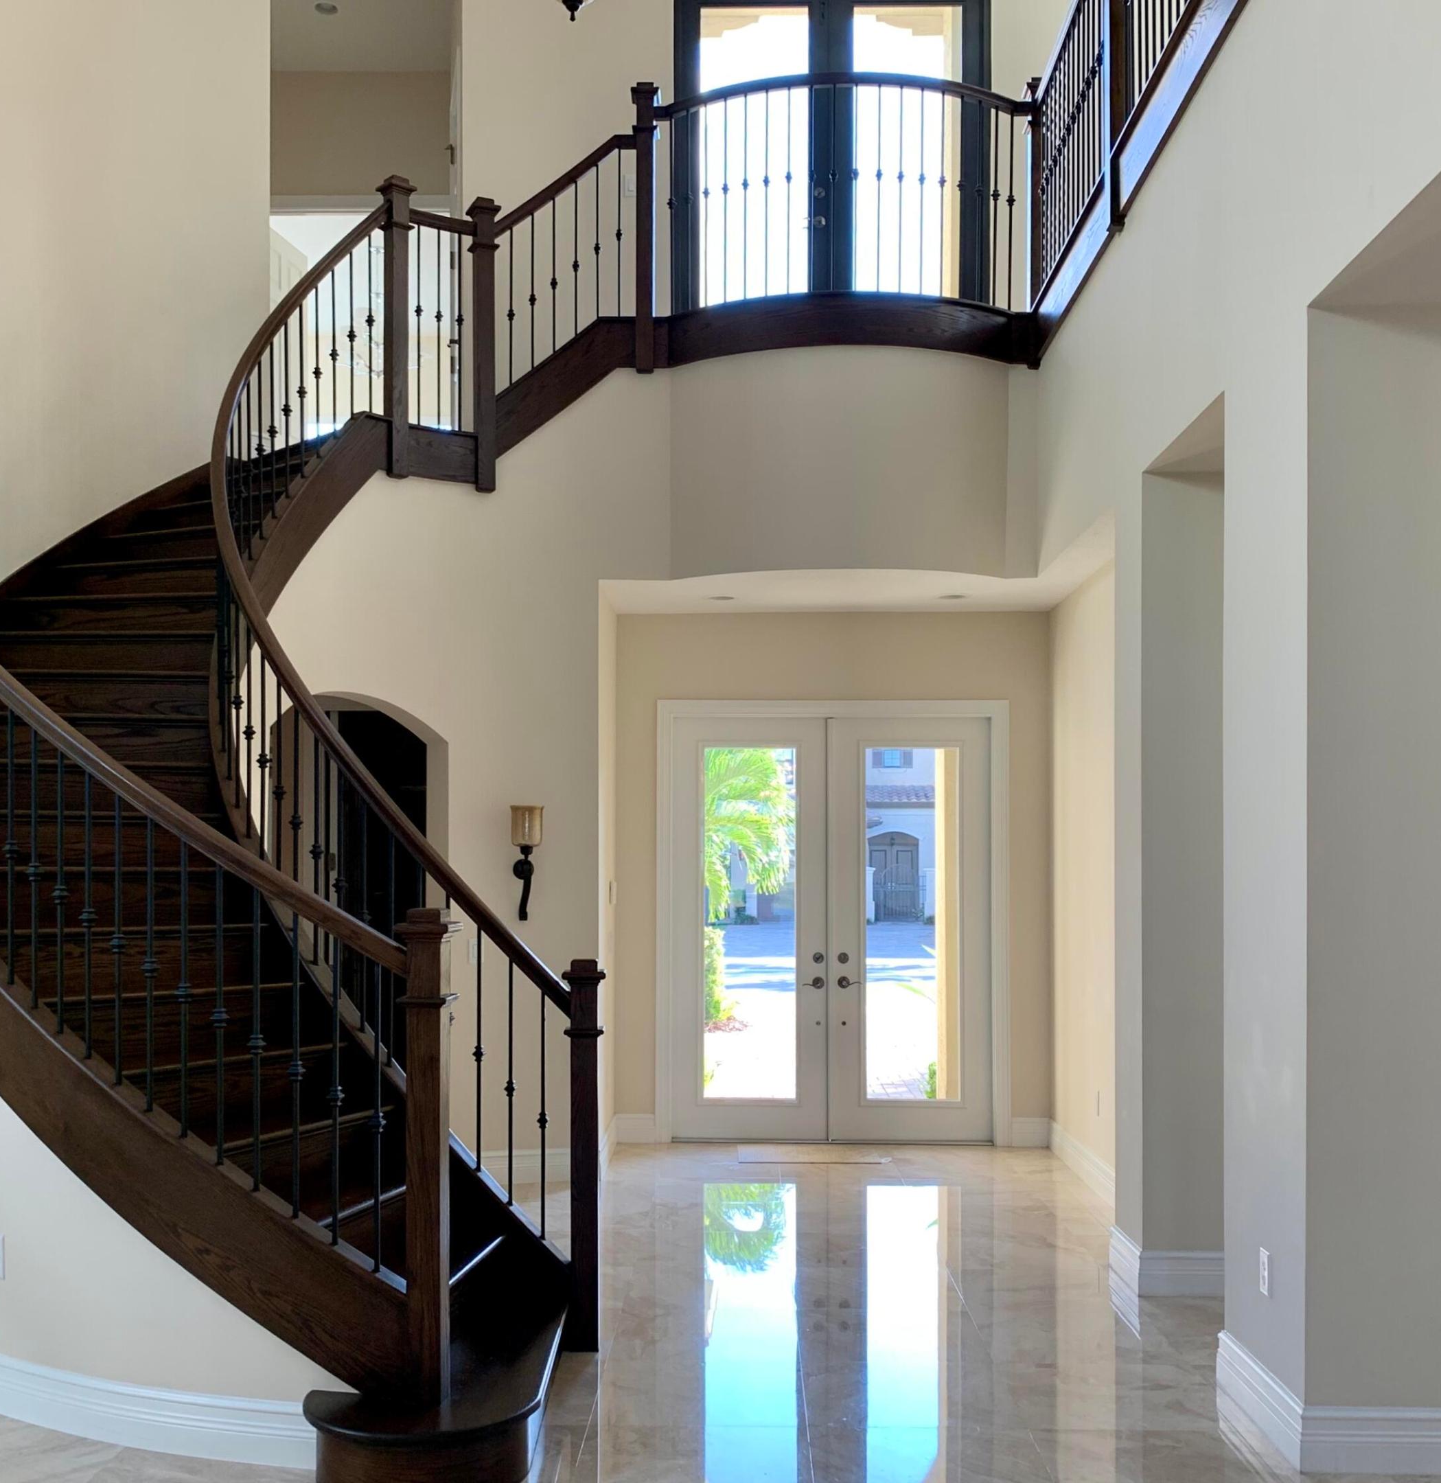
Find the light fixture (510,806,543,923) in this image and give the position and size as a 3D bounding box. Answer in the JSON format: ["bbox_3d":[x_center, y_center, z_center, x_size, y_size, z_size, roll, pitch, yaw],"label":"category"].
[{"bbox_3d":[-0.950,0.591,7.280,0.170,0.570,0.160,0,-3,0],"label":"light fixture"}]

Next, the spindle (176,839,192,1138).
[{"bbox_3d":[-1.453,0.669,4.020,0.038,0.800,0.038,0,-3,6],"label":"spindle"}]

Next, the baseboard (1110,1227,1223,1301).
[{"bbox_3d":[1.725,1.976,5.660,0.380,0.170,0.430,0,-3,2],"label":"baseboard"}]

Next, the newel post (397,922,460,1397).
[{"bbox_3d":[-0.757,1.071,3.850,0.140,1.280,0.140,0,-3,0],"label":"newel post"}]

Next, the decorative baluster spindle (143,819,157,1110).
[{"bbox_3d":[-1.562,0.612,4.070,0.038,0.800,0.038,0,-3,6],"label":"decorative baluster spindle"}]

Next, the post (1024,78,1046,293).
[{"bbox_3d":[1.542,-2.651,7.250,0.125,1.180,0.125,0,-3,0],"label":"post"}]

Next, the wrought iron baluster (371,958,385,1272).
[{"bbox_3d":[-0.896,0.977,3.890,0.032,0.820,0.032,0,-3,-10],"label":"wrought iron baluster"}]

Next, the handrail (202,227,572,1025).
[{"bbox_3d":[-1.390,-0.820,5.830,1.150,3.480,2.400,1,-3,-20],"label":"handrail"}]

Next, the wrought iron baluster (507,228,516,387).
[{"bbox_3d":[-1.050,-2.178,7.450,0.040,0.800,0.040,0,-3,0],"label":"wrought iron baluster"}]

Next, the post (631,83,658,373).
[{"bbox_3d":[-0.382,-2.594,7.500,0.135,1.460,0.135,0,-3,0],"label":"post"}]

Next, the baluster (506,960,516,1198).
[{"bbox_3d":[-0.693,1.123,4.920,0.030,0.810,0.030,0,-3,-10],"label":"baluster"}]

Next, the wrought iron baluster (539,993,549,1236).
[{"bbox_3d":[-0.575,1.198,4.830,0.037,0.800,0.037,0,-3,0],"label":"wrought iron baluster"}]

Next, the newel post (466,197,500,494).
[{"bbox_3d":[-1.142,-1.908,7.150,0.140,1.430,0.140,-1,-3,12],"label":"newel post"}]

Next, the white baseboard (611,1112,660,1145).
[{"bbox_3d":[-0.484,2.227,8.530,0.260,0.168,0.020,0,-3,2],"label":"white baseboard"}]

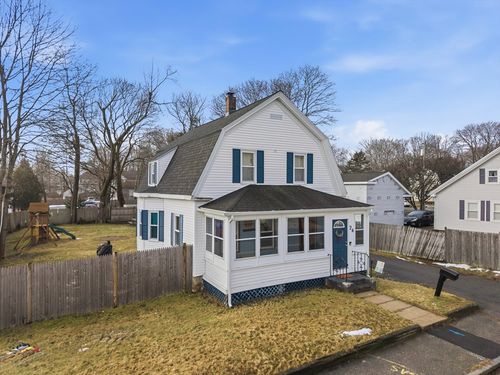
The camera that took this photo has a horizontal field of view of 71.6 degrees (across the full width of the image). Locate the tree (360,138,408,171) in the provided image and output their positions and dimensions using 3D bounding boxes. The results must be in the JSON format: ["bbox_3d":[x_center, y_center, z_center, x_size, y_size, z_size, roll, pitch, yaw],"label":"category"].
[{"bbox_3d":[30.298,-3.179,78.031,10.800,15.720,9.720,0,0,0],"label":"tree"}]

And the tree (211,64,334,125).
[{"bbox_3d":[3.190,-5.811,45.052,16.610,20.410,14.950,0,0,0],"label":"tree"}]

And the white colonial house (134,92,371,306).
[{"bbox_3d":[-1.206,-0.430,20.641,8.300,9.280,15.800,0,-1,-28],"label":"white colonial house"}]

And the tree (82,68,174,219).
[{"bbox_3d":[-14.236,-4.795,40.543,10.750,18.300,9.670,0,0,0],"label":"tree"}]

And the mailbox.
[{"bbox_3d":[7.232,3.582,12.812,0.220,1.120,0.600,0,10,-28],"label":"mailbox"}]

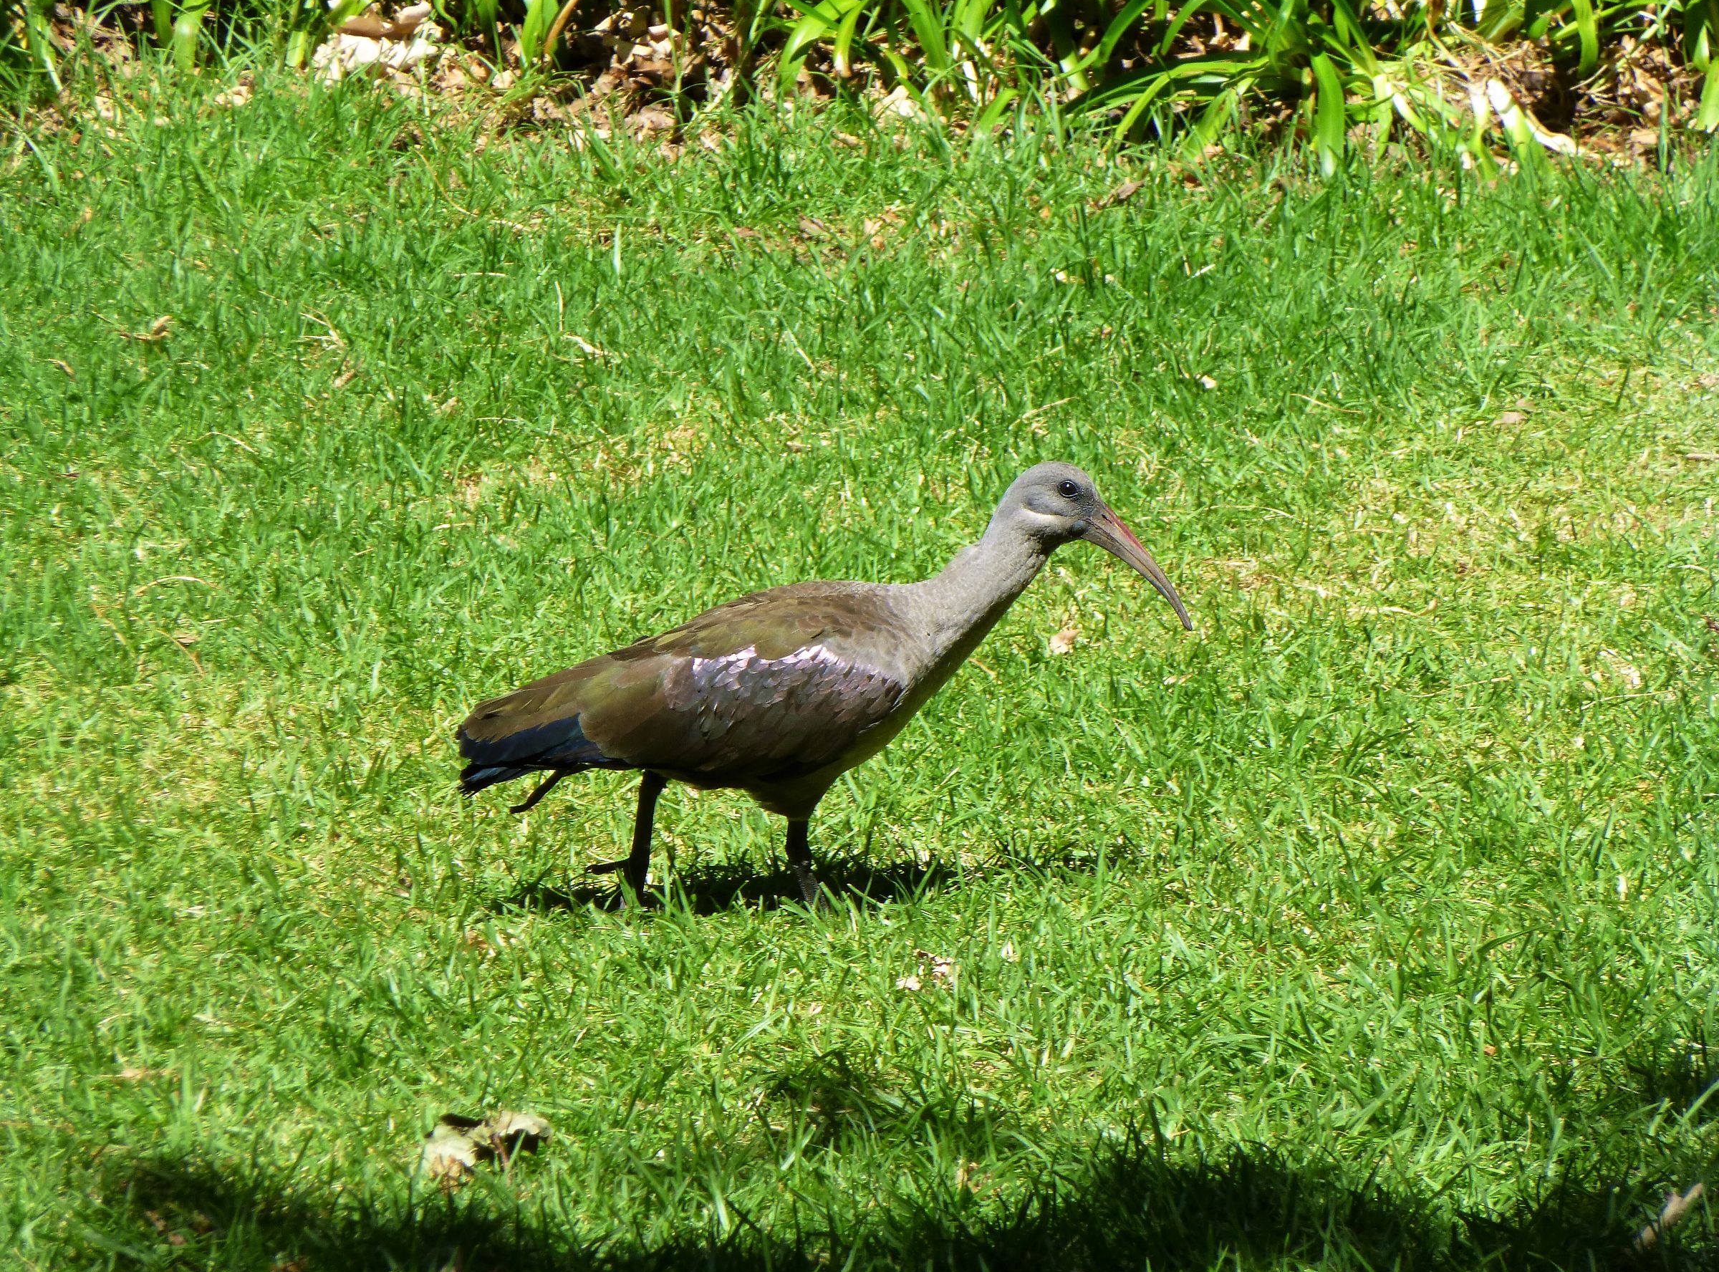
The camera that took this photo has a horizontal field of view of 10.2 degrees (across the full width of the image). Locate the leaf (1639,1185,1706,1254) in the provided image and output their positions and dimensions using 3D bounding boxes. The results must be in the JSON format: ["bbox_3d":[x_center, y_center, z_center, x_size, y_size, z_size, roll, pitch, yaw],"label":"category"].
[{"bbox_3d":[0.598,0.429,7.106,0.051,0.038,0.050,0,12,0],"label":"leaf"}]

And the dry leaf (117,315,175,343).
[{"bbox_3d":[-0.813,-0.350,10.981,0.063,0.020,0.040,0,12,0],"label":"dry leaf"}]

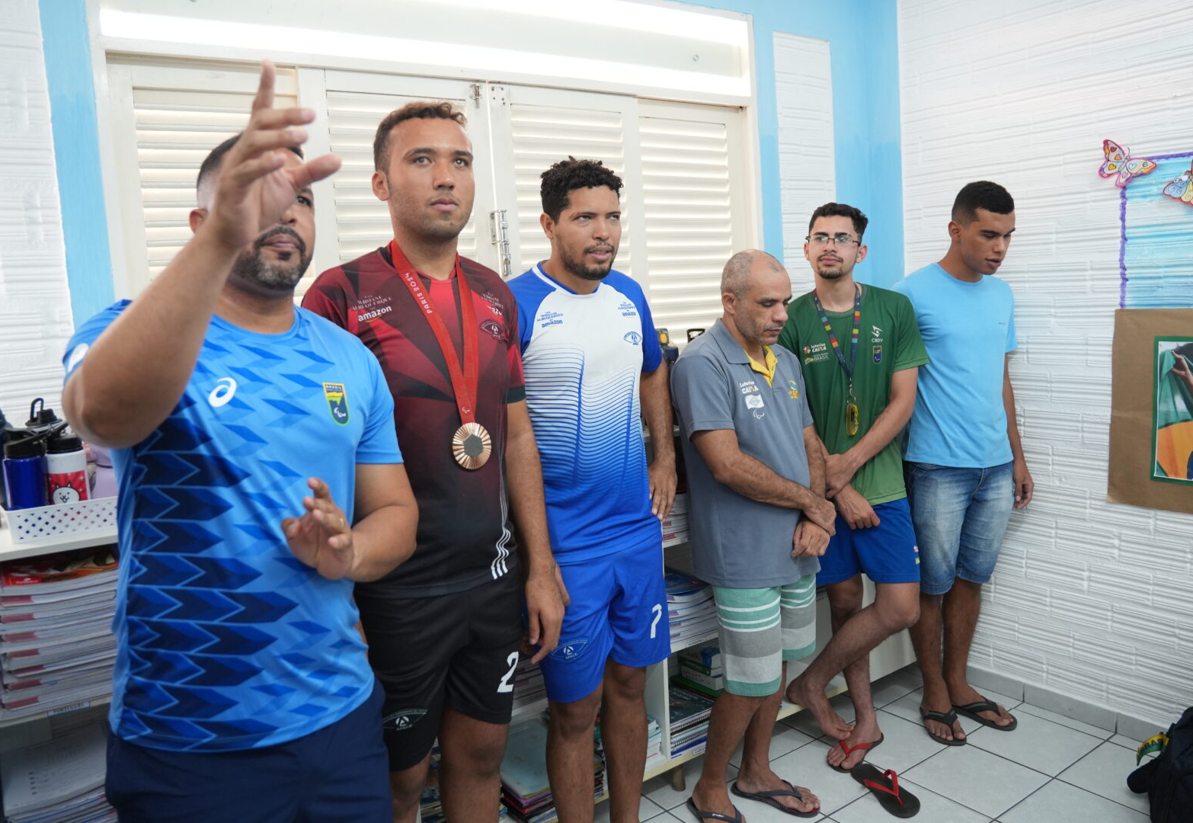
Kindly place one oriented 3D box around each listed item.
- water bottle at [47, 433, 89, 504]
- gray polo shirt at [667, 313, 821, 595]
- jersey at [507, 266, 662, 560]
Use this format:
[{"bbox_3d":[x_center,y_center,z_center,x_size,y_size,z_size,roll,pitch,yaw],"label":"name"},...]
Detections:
[{"bbox_3d":[-1.006,0.126,1.640,0.077,0.190,0.077,-9,9,-34],"label":"water bottle"},{"bbox_3d":[0.408,0.117,2.360,0.270,0.690,0.440,2,7,45],"label":"gray polo shirt"},{"bbox_3d":[-0.028,-0.004,2.020,0.440,0.680,0.250,-8,9,-28],"label":"jersey"}]

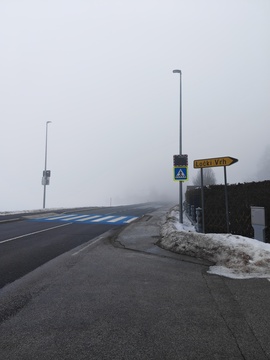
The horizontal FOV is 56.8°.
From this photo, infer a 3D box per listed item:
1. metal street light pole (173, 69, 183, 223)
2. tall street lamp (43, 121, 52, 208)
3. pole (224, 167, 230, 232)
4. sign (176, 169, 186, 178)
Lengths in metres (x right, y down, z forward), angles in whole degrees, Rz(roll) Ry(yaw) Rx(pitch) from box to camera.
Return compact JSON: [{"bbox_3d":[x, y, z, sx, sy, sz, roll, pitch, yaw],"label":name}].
[{"bbox_3d":[2.126,-1.795,12.667,0.500,7.908,0.200,-1,-5,9],"label":"metal street light pole"},{"bbox_3d":[-7.731,-1.403,22.231,0.580,7.923,0.220,-1,-5,9],"label":"tall street lamp"},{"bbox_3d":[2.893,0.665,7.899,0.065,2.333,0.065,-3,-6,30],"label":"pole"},{"bbox_3d":[2.287,-0.298,12.380,0.620,0.620,0.040,-1,-5,10],"label":"sign"}]

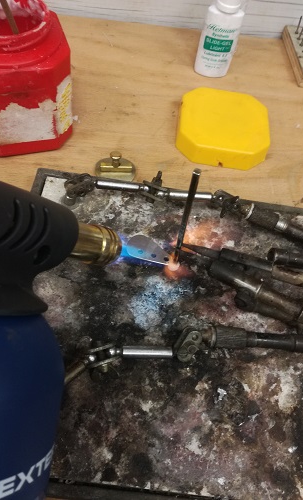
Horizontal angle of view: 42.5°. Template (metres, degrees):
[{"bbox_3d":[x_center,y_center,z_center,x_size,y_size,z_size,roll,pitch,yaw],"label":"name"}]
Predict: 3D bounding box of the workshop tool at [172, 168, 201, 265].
[{"bbox_3d":[0.020,-0.015,0.230,0.004,0.086,0.004,7,55,0],"label":"workshop tool"}]

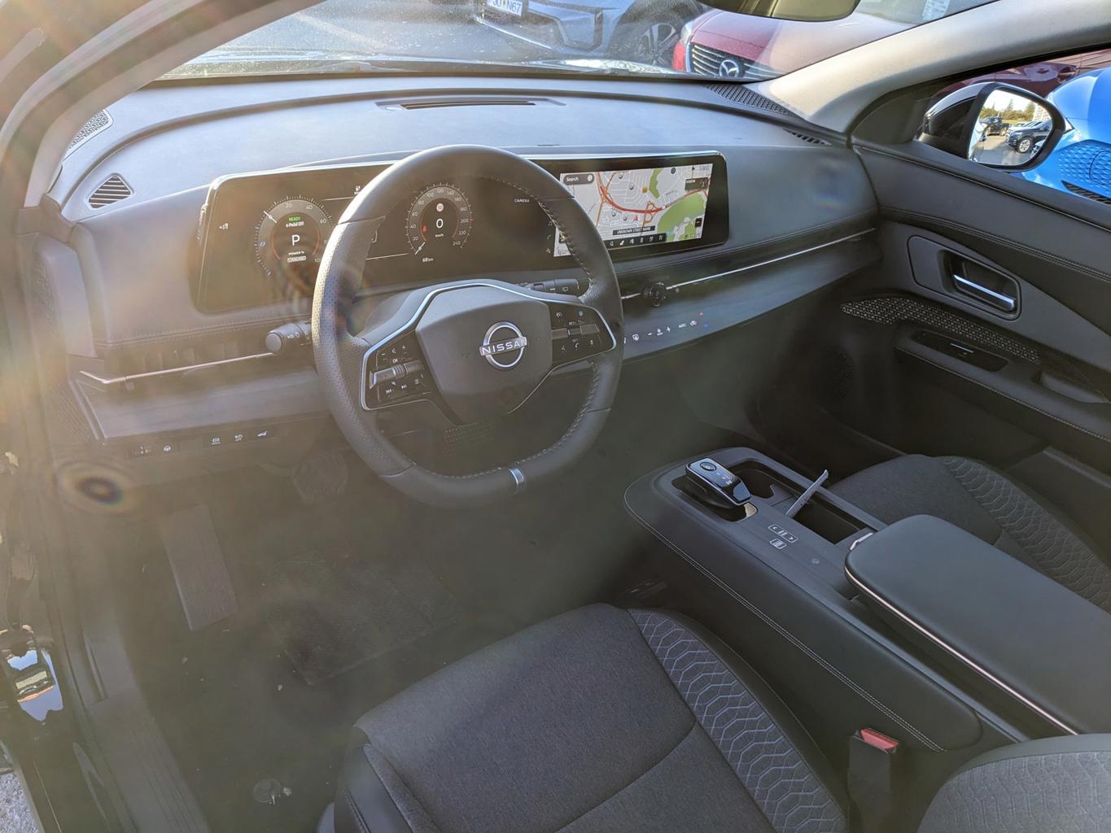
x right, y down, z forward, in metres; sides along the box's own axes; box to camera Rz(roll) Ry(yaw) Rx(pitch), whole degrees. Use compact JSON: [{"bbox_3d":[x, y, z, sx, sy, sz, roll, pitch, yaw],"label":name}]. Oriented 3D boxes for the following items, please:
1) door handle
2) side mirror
[{"bbox_3d":[0.779,-0.230,1.575,0.030,0.030,0.116,-17,40,-37],"label":"door handle"},{"bbox_3d":[0.870,-0.587,1.726,0.238,0.162,0.162,-7,34,-25],"label":"side mirror"}]

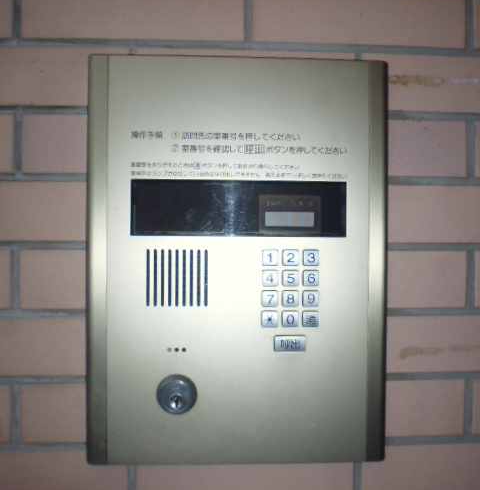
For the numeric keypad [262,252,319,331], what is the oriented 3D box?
[{"bbox_3d":[0.051,0.044,0.447,0.059,0.079,0.010,0,0,-2],"label":"numeric keypad"}]

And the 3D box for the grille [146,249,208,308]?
[{"bbox_3d":[-0.062,0.033,0.445,0.062,0.058,0.008,0,0,-2],"label":"grille"}]

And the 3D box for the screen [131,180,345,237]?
[{"bbox_3d":[0.000,-0.037,0.448,0.216,0.057,0.010,0,0,-2],"label":"screen"}]

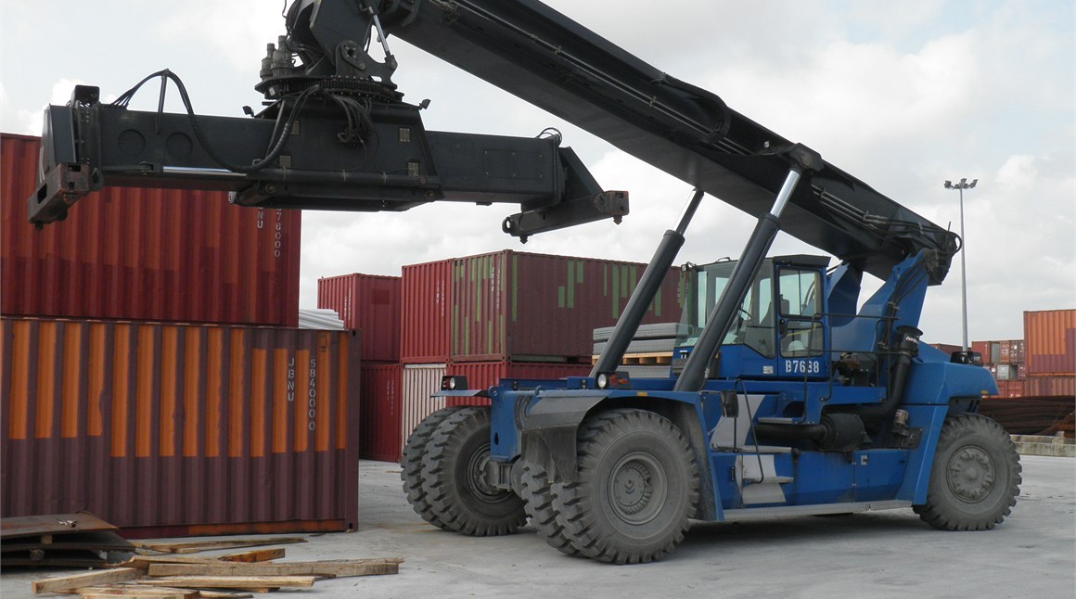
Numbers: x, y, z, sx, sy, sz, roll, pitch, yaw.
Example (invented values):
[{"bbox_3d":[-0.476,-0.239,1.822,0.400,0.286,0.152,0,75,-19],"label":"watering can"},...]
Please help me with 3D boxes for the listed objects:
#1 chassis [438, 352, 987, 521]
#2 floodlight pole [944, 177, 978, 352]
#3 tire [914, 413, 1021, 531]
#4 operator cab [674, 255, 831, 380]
[{"bbox_3d":[2.488,1.727,16.708,7.120,1.870,4.000,3,-5,-31],"label":"chassis"},{"bbox_3d":[38.534,0.035,115.392,2.930,22.400,2.637,-1,-5,18],"label":"floodlight pole"},{"bbox_3d":[5.636,2.301,16.974,1.634,1.594,0.512,2,-5,-18],"label":"tire"},{"bbox_3d":[2.734,0.276,16.965,1.580,1.630,1.640,3,-5,-31],"label":"operator cab"}]

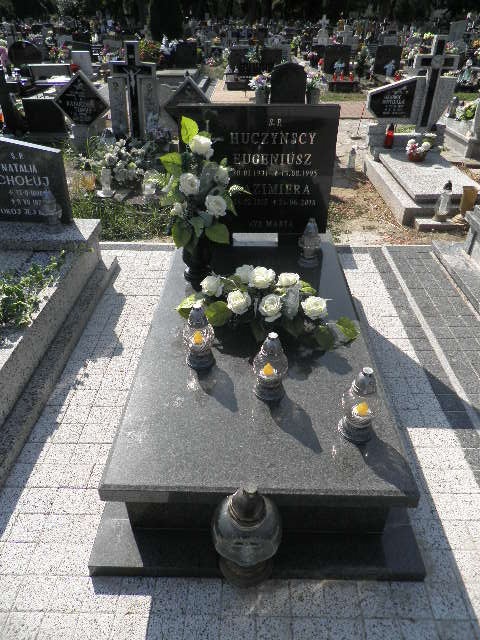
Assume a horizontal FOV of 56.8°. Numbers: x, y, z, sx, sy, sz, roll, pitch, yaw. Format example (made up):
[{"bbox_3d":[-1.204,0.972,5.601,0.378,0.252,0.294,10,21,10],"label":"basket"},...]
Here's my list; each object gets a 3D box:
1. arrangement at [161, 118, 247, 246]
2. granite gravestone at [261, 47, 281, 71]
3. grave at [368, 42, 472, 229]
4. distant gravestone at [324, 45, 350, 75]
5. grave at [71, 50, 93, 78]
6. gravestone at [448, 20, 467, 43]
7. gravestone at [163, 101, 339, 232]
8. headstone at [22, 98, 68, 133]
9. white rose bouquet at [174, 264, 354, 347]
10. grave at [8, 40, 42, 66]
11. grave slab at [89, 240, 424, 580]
[{"bbox_3d":[-0.144,-0.559,1.866,0.340,0.530,0.260,1,35,1],"label":"arrangement"},{"bbox_3d":[0.735,-5.999,10.256,0.500,0.480,0.140,1,35,1],"label":"granite gravestone"},{"bbox_3d":[1.745,-1.745,3.957,0.840,1.240,1.600,1,35,1],"label":"grave"},{"bbox_3d":[2.242,-5.924,10.139,0.600,0.600,0.150,1,35,1],"label":"distant gravestone"},{"bbox_3d":[-2.982,-4.848,8.494,0.360,0.530,0.140,1,35,1],"label":"grave"},{"bbox_3d":[7.049,-9.198,14.223,0.500,0.720,0.160,1,35,1],"label":"gravestone"},{"bbox_3d":[0.091,-0.812,2.454,0.822,0.683,0.073,1,35,1],"label":"gravestone"},{"bbox_3d":[-2.372,-2.487,5.428,0.500,0.440,0.150,1,35,1],"label":"headstone"},{"bbox_3d":[0.109,-0.067,1.836,0.752,0.263,0.394,1,35,1],"label":"white rose bouquet"},{"bbox_3d":[-4.655,-5.793,9.665,0.745,0.504,0.080,1,35,1],"label":"grave"},{"bbox_3d":[0.072,0.115,2.088,1.041,0.325,1.944,1,35,1],"label":"grave slab"}]

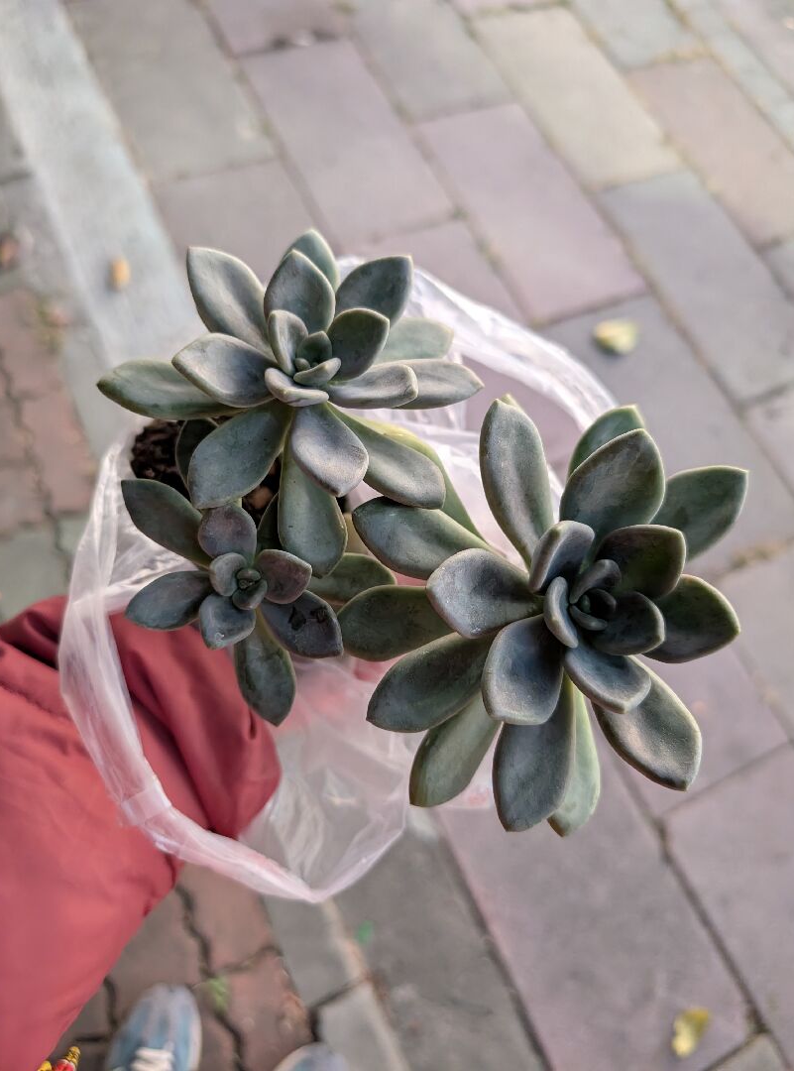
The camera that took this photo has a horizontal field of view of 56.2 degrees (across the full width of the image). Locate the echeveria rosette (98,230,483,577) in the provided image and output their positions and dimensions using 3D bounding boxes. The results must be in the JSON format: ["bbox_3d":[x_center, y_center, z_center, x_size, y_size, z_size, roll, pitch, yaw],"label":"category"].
[{"bbox_3d":[-0.039,-0.055,0.295,0.148,0.085,0.148,0,68,-10],"label":"echeveria rosette"}]

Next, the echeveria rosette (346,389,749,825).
[{"bbox_3d":[0.060,0.025,0.290,0.169,0.088,0.169,0,68,-19],"label":"echeveria rosette"}]

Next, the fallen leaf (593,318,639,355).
[{"bbox_3d":[0.424,-0.384,1.430,0.084,0.018,0.060,-3,68,-11],"label":"fallen leaf"}]

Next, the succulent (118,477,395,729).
[{"bbox_3d":[-0.061,0.025,0.305,0.102,0.060,0.102,0,68,-10],"label":"succulent"}]

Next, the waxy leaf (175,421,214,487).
[{"bbox_3d":[-0.086,-0.035,0.320,0.022,0.016,0.034,13,66,-4],"label":"waxy leaf"}]

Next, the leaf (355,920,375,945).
[{"bbox_3d":[-0.042,0.519,0.972,0.018,0.008,0.028,22,66,0],"label":"leaf"}]

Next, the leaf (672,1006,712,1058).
[{"bbox_3d":[0.389,0.655,0.988,0.066,0.014,0.038,-40,79,-22],"label":"leaf"}]

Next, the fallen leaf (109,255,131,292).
[{"bbox_3d":[-0.487,-0.463,1.308,0.027,0.012,0.055,-4,68,-11],"label":"fallen leaf"}]

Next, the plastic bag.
[{"bbox_3d":[-0.020,0.025,0.385,0.280,0.190,0.290,0,68,-10],"label":"plastic bag"}]

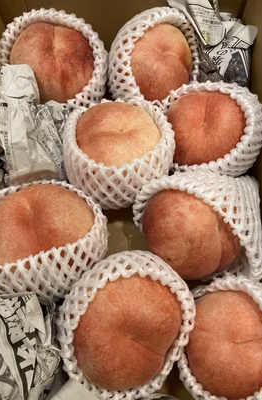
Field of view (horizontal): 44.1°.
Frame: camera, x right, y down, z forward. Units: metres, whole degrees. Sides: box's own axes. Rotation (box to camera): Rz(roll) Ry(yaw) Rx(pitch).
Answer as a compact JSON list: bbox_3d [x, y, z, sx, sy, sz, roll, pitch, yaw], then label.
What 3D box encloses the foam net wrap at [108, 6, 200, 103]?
[{"bbox_3d":[0.019,-0.146,0.343,0.090,0.080,0.090,0,89,-15],"label":"foam net wrap"}]

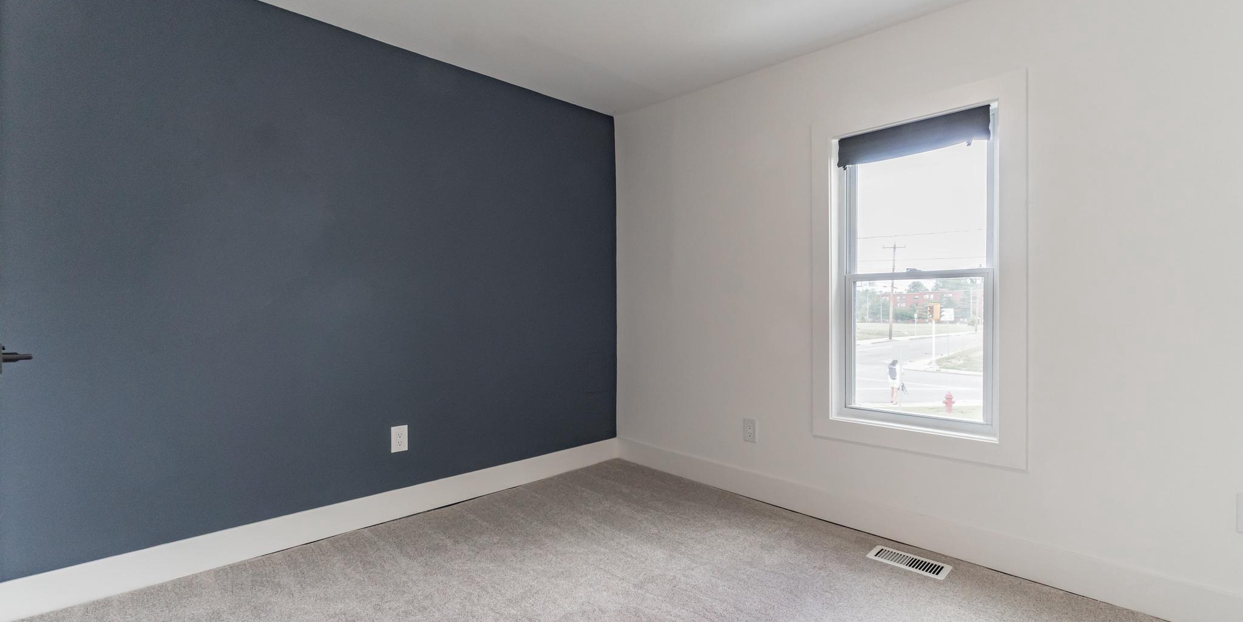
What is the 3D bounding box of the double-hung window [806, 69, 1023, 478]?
[{"bbox_3d":[1.264,-0.157,2.275,0.140,1.520,0.840,0,0,-44],"label":"double-hung window"}]

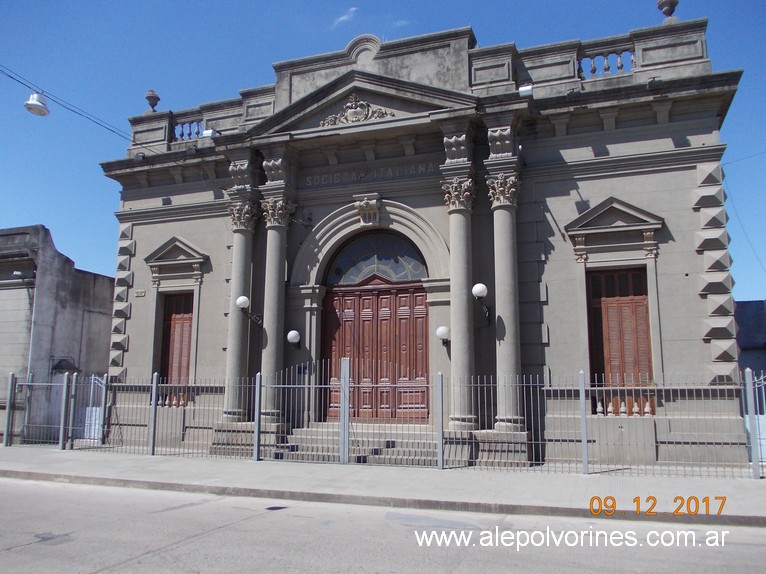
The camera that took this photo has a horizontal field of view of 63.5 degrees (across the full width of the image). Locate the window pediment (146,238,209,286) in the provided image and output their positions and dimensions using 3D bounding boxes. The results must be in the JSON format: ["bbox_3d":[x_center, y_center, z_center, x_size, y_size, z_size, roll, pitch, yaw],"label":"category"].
[{"bbox_3d":[-6.152,-0.734,18.436,2.187,1.485,0.387,-3,-10,19],"label":"window pediment"}]

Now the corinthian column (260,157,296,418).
[{"bbox_3d":[-2.923,0.006,16.800,0.720,7.146,0.720,-3,-10,19],"label":"corinthian column"}]

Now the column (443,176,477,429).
[{"bbox_3d":[1.774,0.321,13.861,0.680,5.570,0.680,-3,-10,19],"label":"column"}]

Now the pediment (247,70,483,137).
[{"bbox_3d":[-0.599,-4.823,16.412,6.372,1.458,0.828,-3,-10,19],"label":"pediment"}]

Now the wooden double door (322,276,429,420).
[{"bbox_3d":[-0.187,1.438,15.348,2.820,3.550,0.160,-3,-10,19],"label":"wooden double door"}]

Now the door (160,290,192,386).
[{"bbox_3d":[-5.544,1.534,17.240,1.250,2.850,0.120,-3,-10,19],"label":"door"}]

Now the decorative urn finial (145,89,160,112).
[{"bbox_3d":[-7.451,-6.037,20.086,0.484,0.811,0.484,-3,-10,19],"label":"decorative urn finial"}]

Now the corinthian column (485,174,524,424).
[{"bbox_3d":[2.711,0.284,13.528,0.680,5.570,0.680,-3,-10,19],"label":"corinthian column"}]

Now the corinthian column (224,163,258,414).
[{"bbox_3d":[-3.959,0.061,17.160,0.720,7.146,0.720,-3,-10,19],"label":"corinthian column"}]

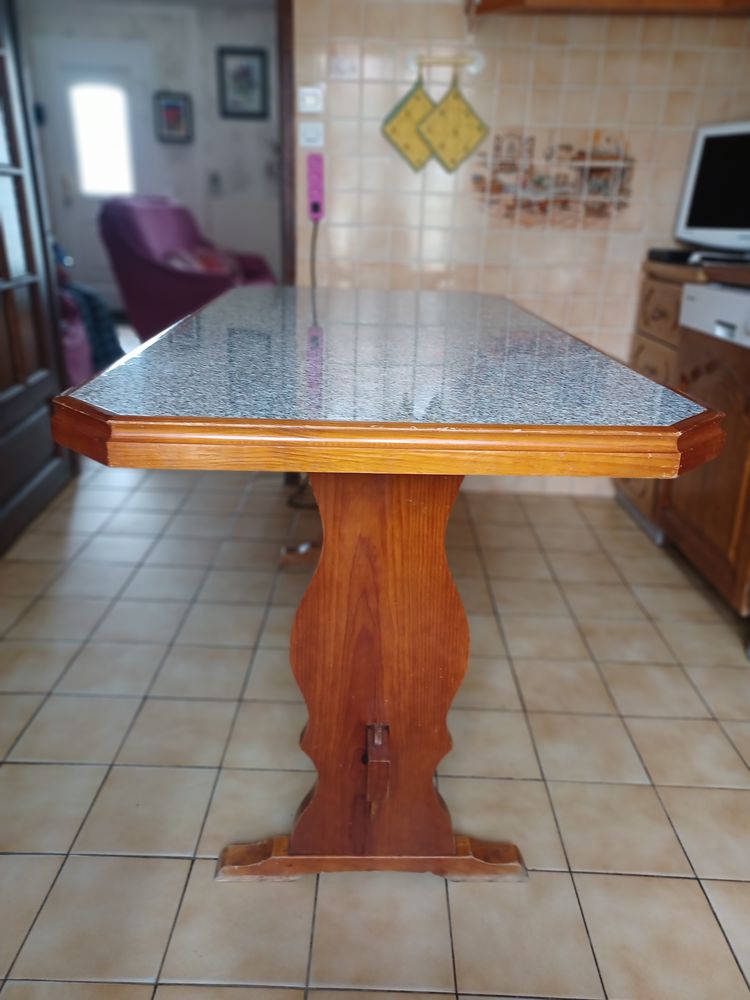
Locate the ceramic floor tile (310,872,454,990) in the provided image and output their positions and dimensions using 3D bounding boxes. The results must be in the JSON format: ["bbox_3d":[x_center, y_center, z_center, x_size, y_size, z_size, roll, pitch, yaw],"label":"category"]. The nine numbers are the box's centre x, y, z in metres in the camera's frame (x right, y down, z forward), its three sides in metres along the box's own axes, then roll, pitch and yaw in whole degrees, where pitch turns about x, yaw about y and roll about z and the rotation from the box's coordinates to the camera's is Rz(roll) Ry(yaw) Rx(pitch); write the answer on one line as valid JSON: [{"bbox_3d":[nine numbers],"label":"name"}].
[{"bbox_3d":[0.011,0.637,1.082,0.200,0.010,0.200,2,22,0],"label":"ceramic floor tile"}]

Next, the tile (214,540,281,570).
[{"bbox_3d":[-0.378,0.168,2.193,0.199,0.009,0.199,2,22,0],"label":"tile"}]

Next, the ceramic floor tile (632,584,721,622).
[{"bbox_3d":[0.827,0.289,2.002,0.198,0.010,0.198,2,22,0],"label":"ceramic floor tile"}]

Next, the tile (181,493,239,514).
[{"bbox_3d":[-0.572,0.015,2.569,0.199,0.010,0.199,2,21,0],"label":"tile"}]

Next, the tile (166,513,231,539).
[{"bbox_3d":[-0.577,0.086,2.381,0.199,0.009,0.199,2,22,0],"label":"tile"}]

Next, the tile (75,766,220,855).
[{"bbox_3d":[-0.390,0.539,1.253,0.199,0.010,0.199,2,21,0],"label":"tile"}]

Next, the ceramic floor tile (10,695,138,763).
[{"bbox_3d":[-0.598,0.464,1.463,0.200,0.010,0.200,2,22,0],"label":"ceramic floor tile"}]

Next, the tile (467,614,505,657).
[{"bbox_3d":[0.226,0.343,1.832,0.200,0.010,0.200,2,22,0],"label":"tile"}]

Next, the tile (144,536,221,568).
[{"bbox_3d":[-0.586,0.163,2.226,0.200,0.010,0.200,2,22,0],"label":"tile"}]

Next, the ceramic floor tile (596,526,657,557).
[{"bbox_3d":[0.851,0.143,2.417,0.200,0.010,0.200,2,22,0],"label":"ceramic floor tile"}]

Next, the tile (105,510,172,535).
[{"bbox_3d":[-0.774,0.078,2.374,0.198,0.010,0.198,2,22,0],"label":"tile"}]

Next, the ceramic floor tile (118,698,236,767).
[{"bbox_3d":[-0.393,0.471,1.463,0.200,0.010,0.200,2,22,0],"label":"ceramic floor tile"}]

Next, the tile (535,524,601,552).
[{"bbox_3d":[0.634,0.134,2.383,0.199,0.009,0.199,2,22,0],"label":"tile"}]

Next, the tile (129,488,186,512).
[{"bbox_3d":[-0.779,0.005,2.589,0.200,0.010,0.200,2,22,0],"label":"tile"}]

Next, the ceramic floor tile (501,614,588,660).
[{"bbox_3d":[0.426,0.349,1.817,0.199,0.010,0.199,2,21,0],"label":"ceramic floor tile"}]

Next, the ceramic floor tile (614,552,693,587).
[{"bbox_3d":[0.834,0.216,2.195,0.199,0.009,0.199,2,22,0],"label":"ceramic floor tile"}]

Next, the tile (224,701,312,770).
[{"bbox_3d":[-0.185,0.471,1.438,0.198,0.010,0.198,2,22,0],"label":"tile"}]

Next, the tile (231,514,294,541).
[{"bbox_3d":[-0.375,0.094,2.381,0.199,0.009,0.199,2,22,0],"label":"tile"}]

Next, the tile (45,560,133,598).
[{"bbox_3d":[-0.788,0.229,2.021,0.200,0.010,0.200,2,22,0],"label":"tile"}]

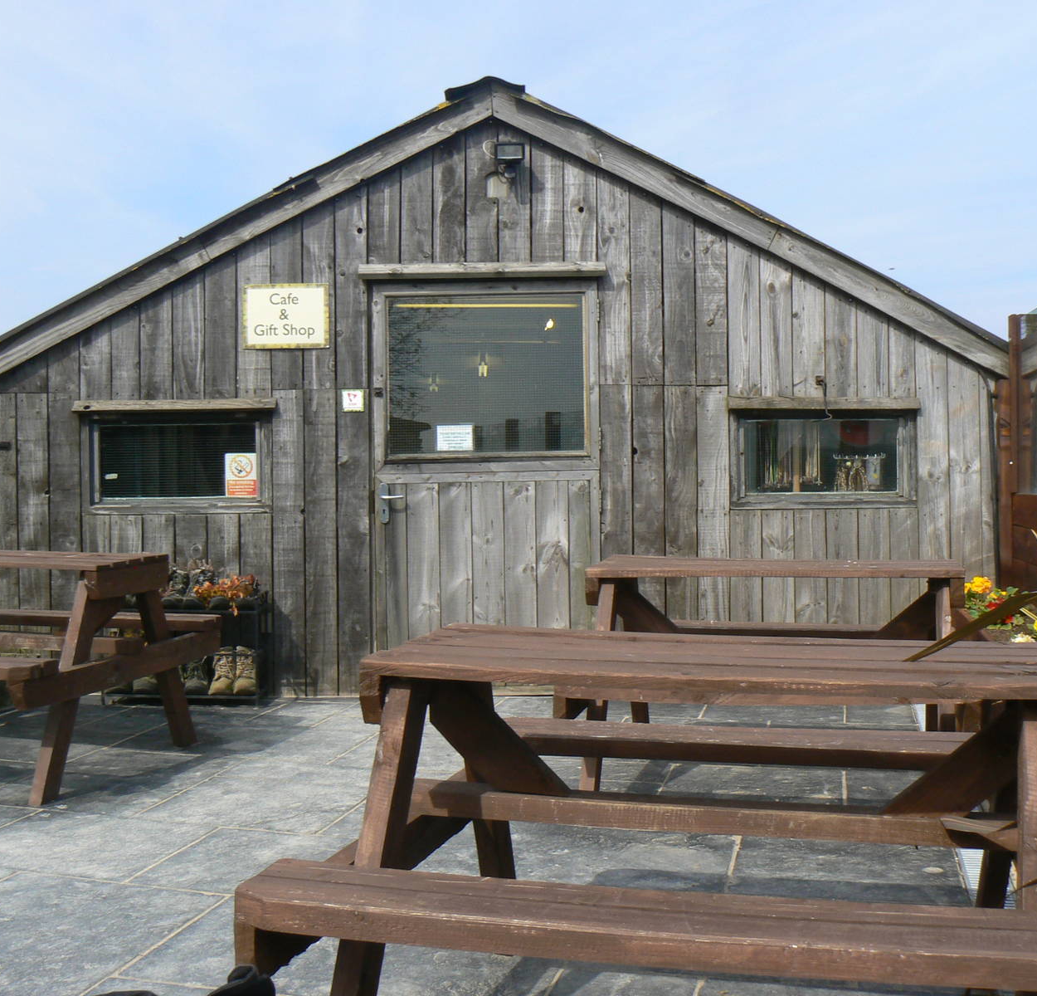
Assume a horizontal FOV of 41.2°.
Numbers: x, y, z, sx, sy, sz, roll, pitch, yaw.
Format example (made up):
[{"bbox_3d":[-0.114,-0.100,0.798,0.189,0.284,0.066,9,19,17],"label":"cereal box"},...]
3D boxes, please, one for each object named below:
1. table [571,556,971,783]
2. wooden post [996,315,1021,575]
[{"bbox_3d":[0.872,0.608,4.674,1.239,0.765,1.434,0,2,13],"label":"table"},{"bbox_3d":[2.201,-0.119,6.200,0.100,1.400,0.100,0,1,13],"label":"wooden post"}]

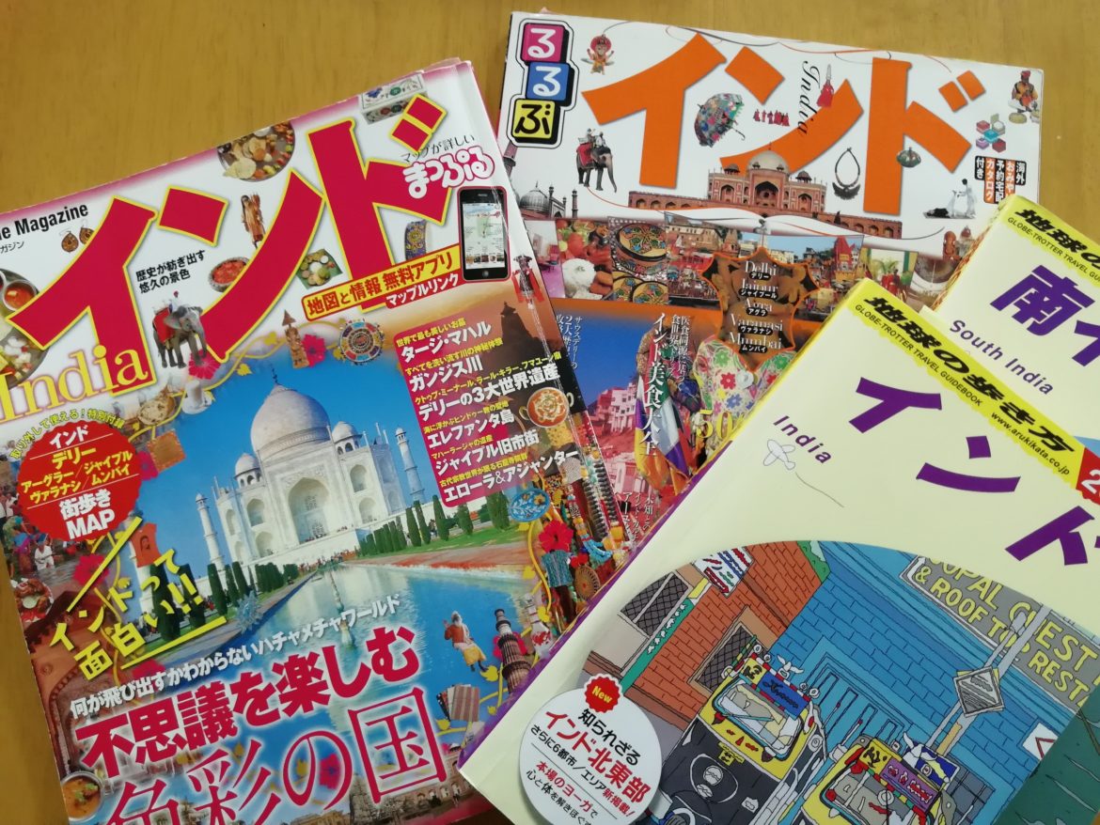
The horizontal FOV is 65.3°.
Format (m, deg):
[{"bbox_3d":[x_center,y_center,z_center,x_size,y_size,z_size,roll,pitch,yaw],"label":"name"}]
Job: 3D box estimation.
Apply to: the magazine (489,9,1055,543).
[{"bbox_3d":[0.075,-0.022,0.320,0.210,0.009,0.257,7,79,1],"label":"magazine"}]

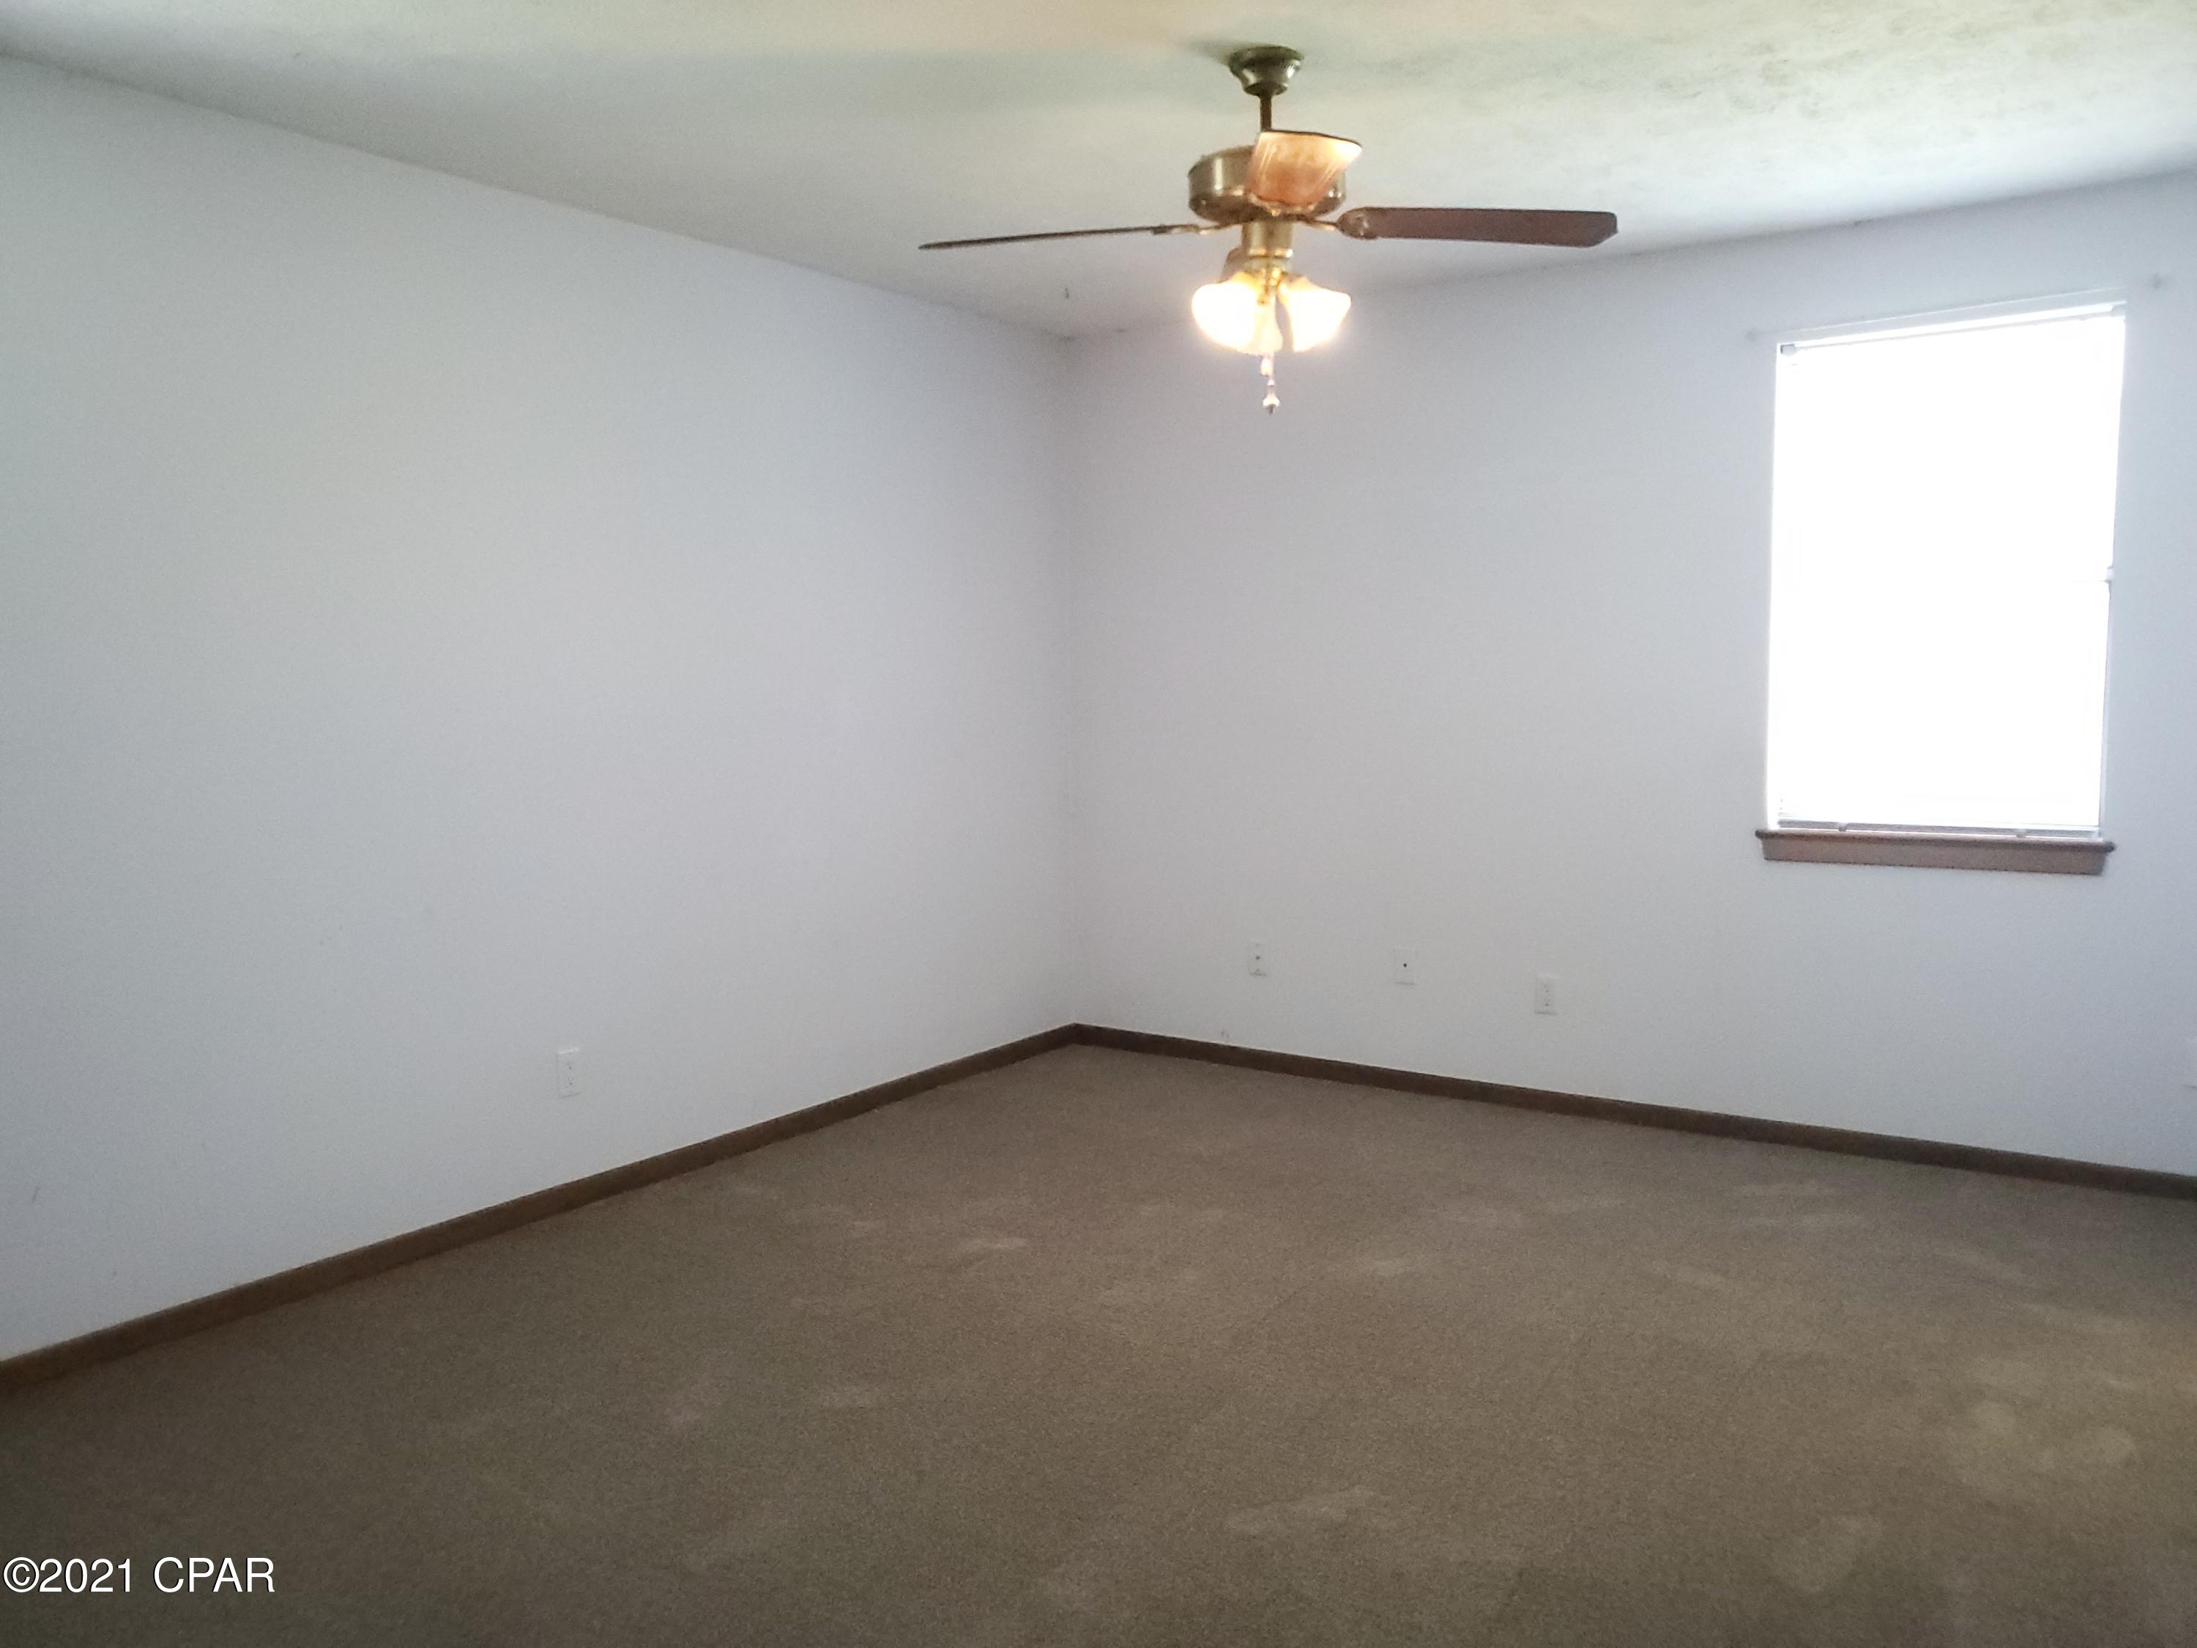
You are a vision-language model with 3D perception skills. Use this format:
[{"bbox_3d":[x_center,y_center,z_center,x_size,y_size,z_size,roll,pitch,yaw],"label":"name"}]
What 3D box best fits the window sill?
[{"bbox_3d":[2.128,0.069,4.227,0.815,0.080,0.115,3,6,35],"label":"window sill"}]

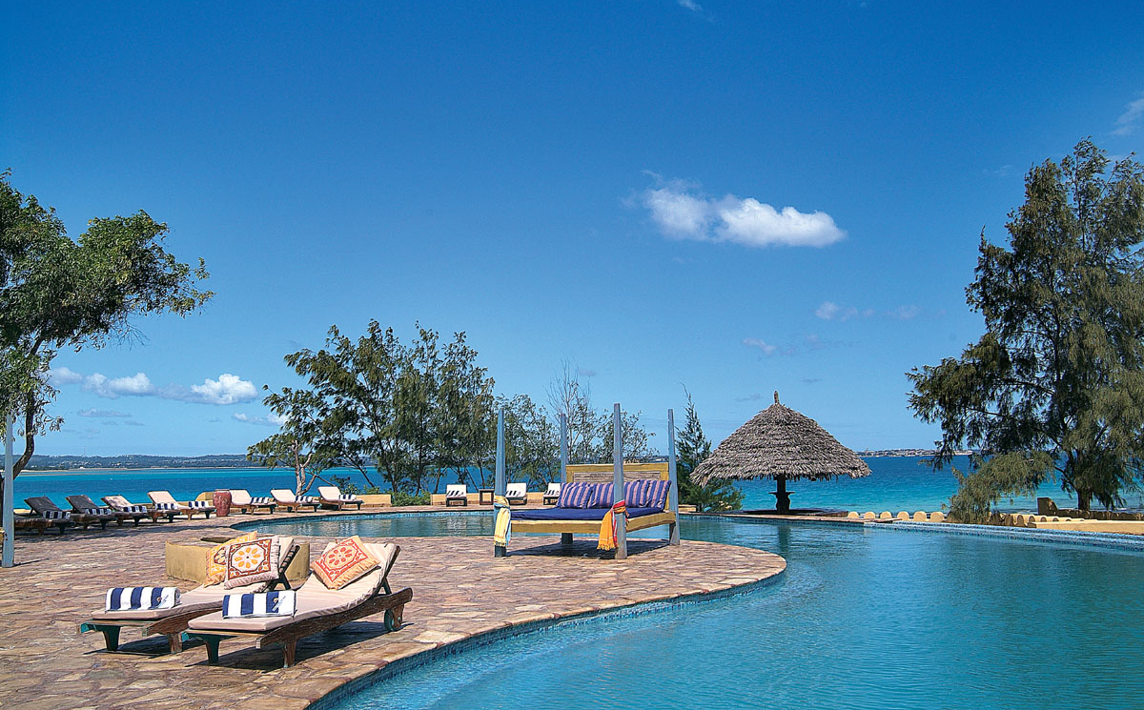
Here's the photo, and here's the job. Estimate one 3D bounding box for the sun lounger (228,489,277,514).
[{"bbox_3d":[-9.625,4.400,28.645,0.653,0.696,2.158,5,-9,-44],"label":"sun lounger"}]

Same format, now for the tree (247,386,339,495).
[{"bbox_3d":[-10.226,3.269,35.000,3.323,4.230,3.300,-1,-6,0],"label":"tree"}]

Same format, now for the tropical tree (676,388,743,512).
[{"bbox_3d":[3.658,2.518,25.914,1.778,3.388,1.778,-2,-6,8],"label":"tropical tree"}]

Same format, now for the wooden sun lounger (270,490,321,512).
[{"bbox_3d":[-8.307,4.375,28.762,0.665,0.714,2.100,5,-9,-44],"label":"wooden sun lounger"}]

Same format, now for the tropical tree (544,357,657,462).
[{"bbox_3d":[1.046,2.766,35.500,3.921,5.177,3.800,-1,-6,0],"label":"tropical tree"}]

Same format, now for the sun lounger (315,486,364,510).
[{"bbox_3d":[-7.314,4.521,30.087,0.653,0.696,2.158,4,-8,-37],"label":"sun lounger"}]

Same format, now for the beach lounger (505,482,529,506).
[{"bbox_3d":[-1.757,4.567,31.457,0.665,0.714,2.100,-1,-6,-1],"label":"beach lounger"}]

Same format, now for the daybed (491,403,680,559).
[{"bbox_3d":[0.282,1.956,14.962,2.098,2.200,2.357,-4,-7,26],"label":"daybed"}]

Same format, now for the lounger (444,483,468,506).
[{"bbox_3d":[-3.727,4.552,31.036,0.665,0.714,2.100,0,-6,-6],"label":"lounger"}]

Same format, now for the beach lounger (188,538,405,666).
[{"bbox_3d":[-2.070,1.947,7.555,0.653,0.696,2.158,-3,-7,17],"label":"beach lounger"}]

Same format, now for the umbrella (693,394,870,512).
[{"bbox_3d":[5.394,2.449,24.791,4.620,3.220,4.620,-2,-6,12],"label":"umbrella"}]

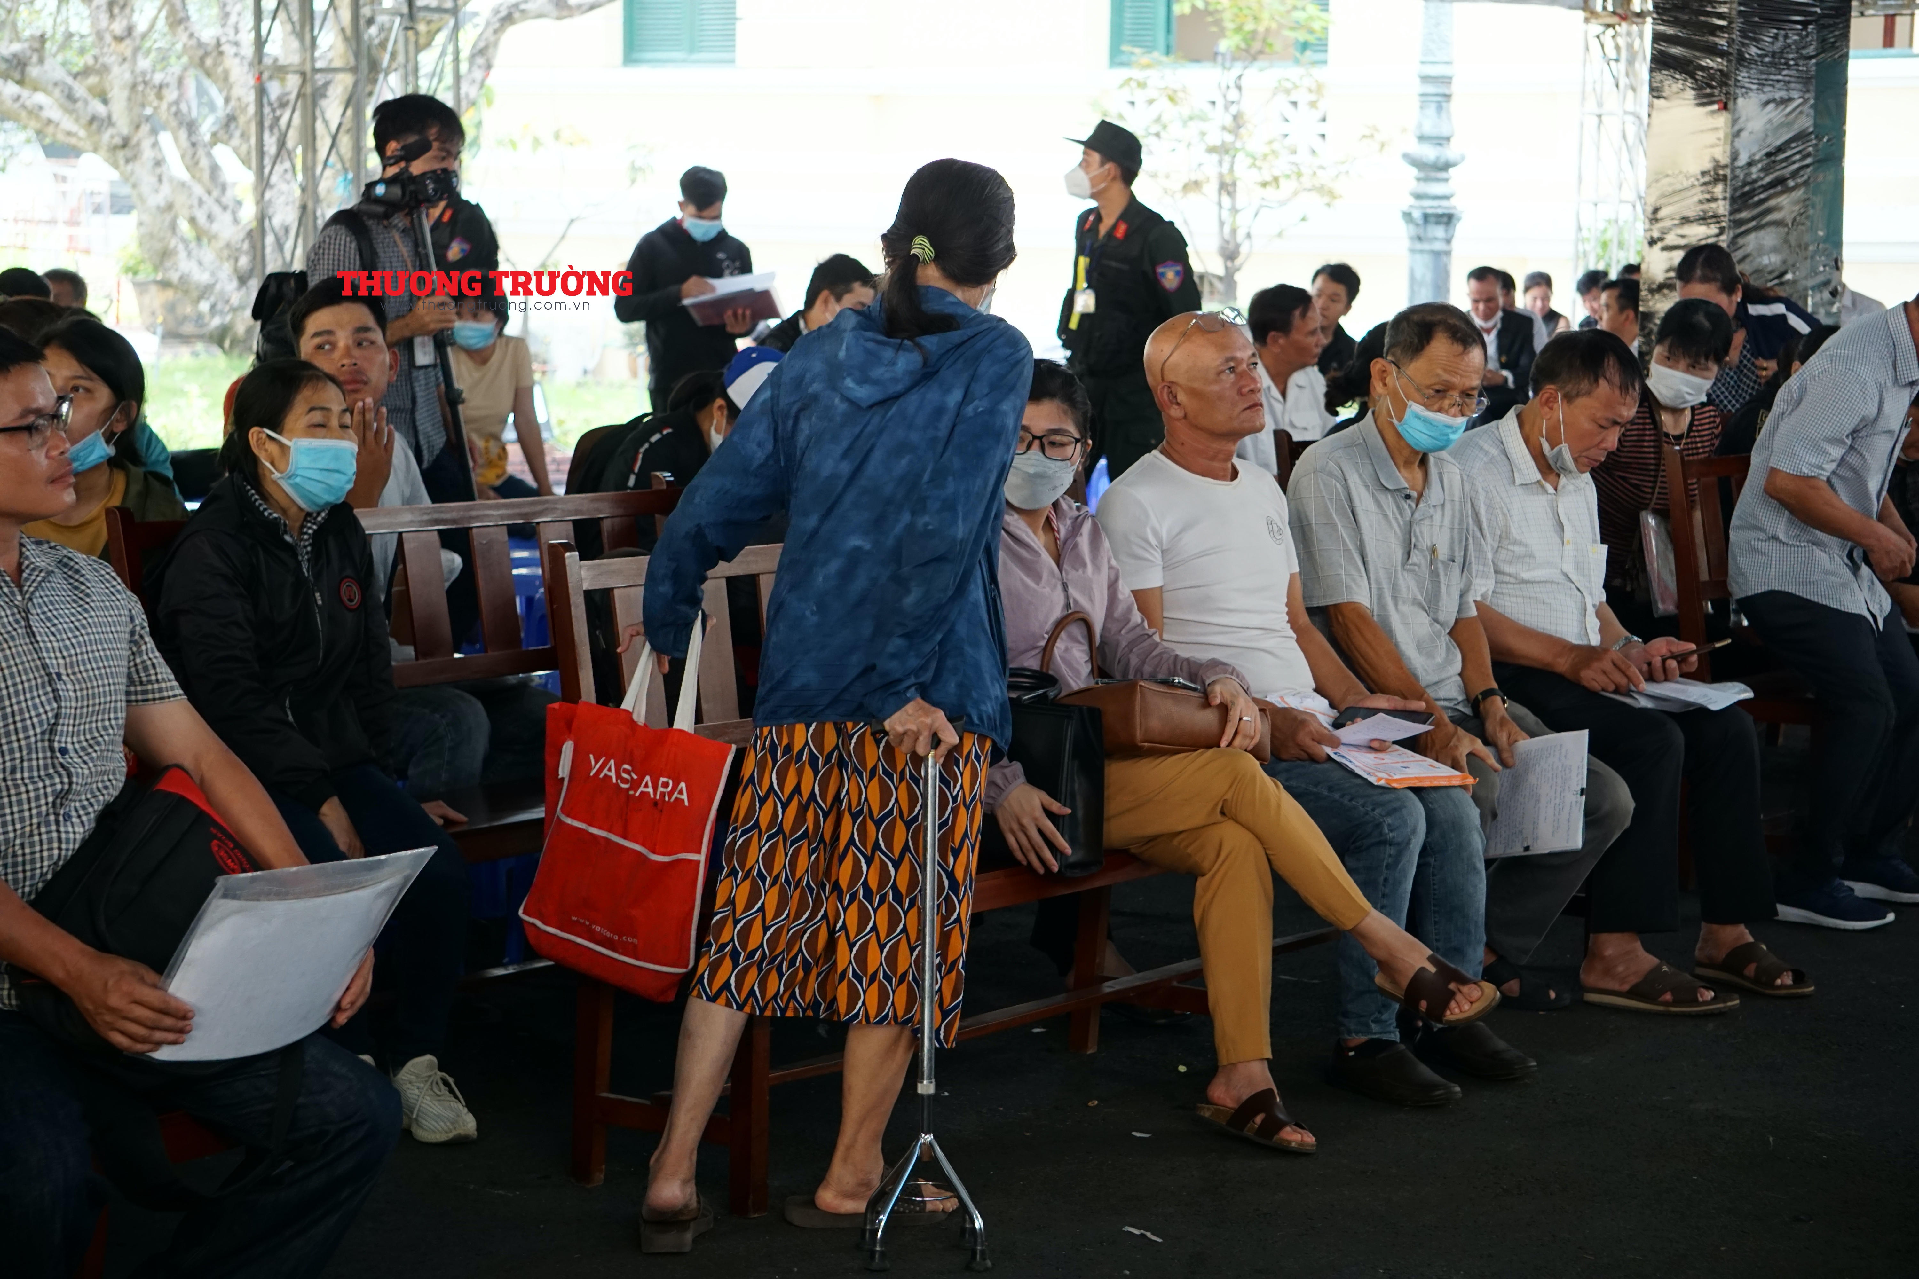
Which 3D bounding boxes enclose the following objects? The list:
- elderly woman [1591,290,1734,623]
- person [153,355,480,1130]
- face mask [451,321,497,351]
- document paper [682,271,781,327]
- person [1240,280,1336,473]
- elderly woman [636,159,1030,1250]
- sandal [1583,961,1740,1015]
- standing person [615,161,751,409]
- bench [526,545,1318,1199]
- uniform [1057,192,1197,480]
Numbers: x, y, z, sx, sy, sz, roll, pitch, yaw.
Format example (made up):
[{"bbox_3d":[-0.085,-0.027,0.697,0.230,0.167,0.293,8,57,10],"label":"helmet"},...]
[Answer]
[{"bbox_3d":[1.803,-0.203,10.349,0.500,1.206,0.700,-5,7,-41],"label":"elderly woman"},{"bbox_3d":[-0.990,0.160,6.678,0.640,1.162,0.500,4,7,35],"label":"person"},{"bbox_3d":[-1.478,-0.922,13.300,0.140,0.100,0.075,2,6,16],"label":"face mask"},{"bbox_3d":[-0.774,-1.153,14.800,0.350,0.240,0.060,-15,46,-10],"label":"document paper"},{"bbox_3d":[0.919,-0.277,10.951,0.700,1.227,0.480,4,7,35],"label":"person"},{"bbox_3d":[-0.168,0.083,5.943,0.480,1.465,0.420,4,7,35],"label":"elderly woman"},{"bbox_3d":[1.250,0.610,7.771,0.275,0.085,0.105,3,6,24],"label":"sandal"},{"bbox_3d":[-0.944,-0.854,15.089,0.550,1.557,0.420,-2,6,-21],"label":"standing person"},{"bbox_3d":[0.316,0.239,7.193,0.430,0.920,2.600,4,7,35],"label":"bench"},{"bbox_3d":[0.562,-0.717,13.996,0.340,1.392,0.500,-4,7,-38],"label":"uniform"}]

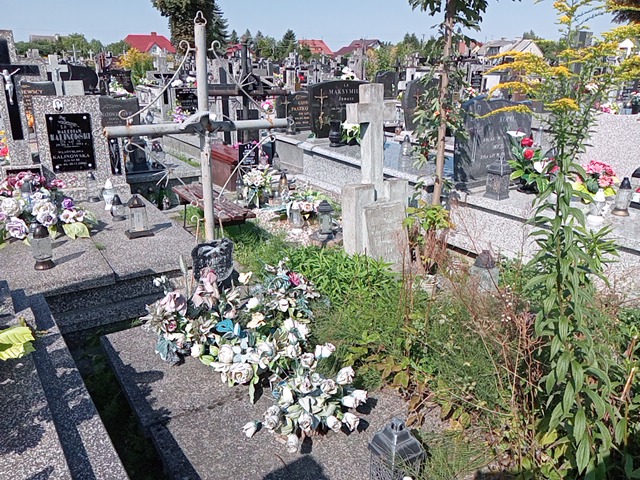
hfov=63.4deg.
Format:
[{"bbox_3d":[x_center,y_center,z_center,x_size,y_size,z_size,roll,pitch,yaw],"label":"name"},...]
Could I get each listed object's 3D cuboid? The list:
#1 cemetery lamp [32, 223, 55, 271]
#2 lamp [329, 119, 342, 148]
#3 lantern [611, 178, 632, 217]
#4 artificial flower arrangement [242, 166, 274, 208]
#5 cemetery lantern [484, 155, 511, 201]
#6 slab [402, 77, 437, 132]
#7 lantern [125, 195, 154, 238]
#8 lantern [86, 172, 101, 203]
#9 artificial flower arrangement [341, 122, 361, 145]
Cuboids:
[{"bbox_3d":[-1.715,0.025,3.180,0.135,0.290,0.135,-12,23,-33],"label":"cemetery lamp"},{"bbox_3d":[0.185,-1.279,6.246,0.150,0.305,0.150,-12,23,-33],"label":"lamp"},{"bbox_3d":[2.342,-0.342,4.008,0.128,0.300,0.128,-12,23,-33],"label":"lantern"},{"bbox_3d":[-0.635,-0.563,5.320,0.300,0.400,0.270,-12,23,-33],"label":"artificial flower arrangement"},{"bbox_3d":[1.528,-0.537,4.400,0.150,0.345,0.150,-12,23,-33],"label":"cemetery lantern"},{"bbox_3d":[1.538,-2.042,7.749,0.670,0.770,0.100,-12,23,-33],"label":"slab"},{"bbox_3d":[-1.342,-0.186,3.812,0.160,0.285,0.150,-12,23,-33],"label":"lantern"},{"bbox_3d":[-1.842,-0.439,4.228,0.105,0.255,0.105,-12,23,-33],"label":"lantern"},{"bbox_3d":[0.413,-1.352,6.483,0.280,0.290,0.270,-12,23,-33],"label":"artificial flower arrangement"}]

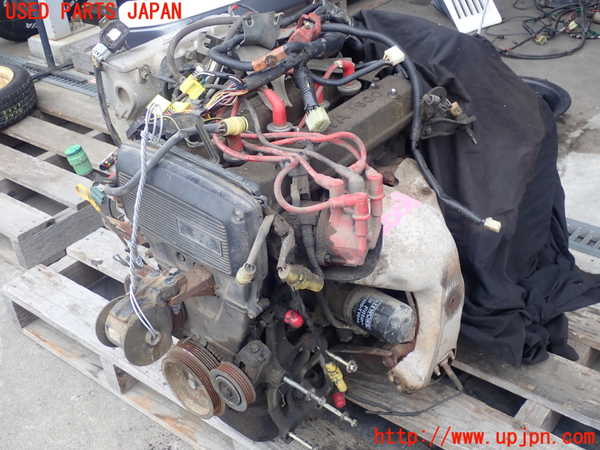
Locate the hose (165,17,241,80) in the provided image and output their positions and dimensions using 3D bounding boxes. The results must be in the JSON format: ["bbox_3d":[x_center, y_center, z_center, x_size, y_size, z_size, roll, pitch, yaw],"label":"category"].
[{"bbox_3d":[-0.171,-0.320,1.256,0.071,0.094,0.132,24,44,30],"label":"hose"}]

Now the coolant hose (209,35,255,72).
[{"bbox_3d":[-0.111,-0.295,1.172,0.089,0.056,0.044,24,44,30],"label":"coolant hose"}]

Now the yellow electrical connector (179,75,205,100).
[{"bbox_3d":[-0.178,-0.226,1.140,0.034,0.020,0.030,32,60,30],"label":"yellow electrical connector"}]

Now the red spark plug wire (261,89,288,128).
[{"bbox_3d":[-0.043,-0.183,1.090,0.048,0.062,0.023,24,44,30],"label":"red spark plug wire"}]

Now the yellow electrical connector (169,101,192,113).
[{"bbox_3d":[-0.193,-0.191,1.120,0.036,0.018,0.024,-10,42,-11],"label":"yellow electrical connector"}]

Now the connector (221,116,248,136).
[{"bbox_3d":[-0.098,-0.148,1.040,0.040,0.028,0.028,-11,35,-16],"label":"connector"}]

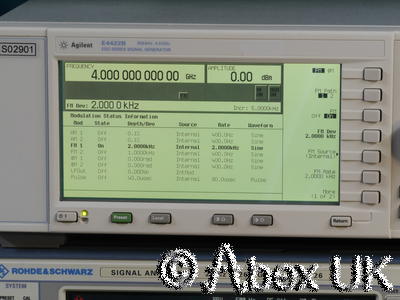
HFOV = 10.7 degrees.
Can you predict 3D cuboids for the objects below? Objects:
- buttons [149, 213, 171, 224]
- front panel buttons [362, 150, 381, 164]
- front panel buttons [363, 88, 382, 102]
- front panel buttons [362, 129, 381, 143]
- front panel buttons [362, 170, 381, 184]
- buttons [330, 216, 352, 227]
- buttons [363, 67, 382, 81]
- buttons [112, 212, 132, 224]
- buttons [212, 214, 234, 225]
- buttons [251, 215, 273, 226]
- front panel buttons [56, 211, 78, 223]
[{"bbox_3d":[-0.025,0.045,1.372,0.013,0.007,0.004,1,10,5],"label":"buttons"},{"bbox_3d":[0.108,0.005,1.335,0.011,0.008,0.004,1,10,4],"label":"front panel buttons"},{"bbox_3d":[0.108,-0.034,1.328,0.011,0.008,0.004,1,10,4],"label":"front panel buttons"},{"bbox_3d":[0.109,-0.009,1.351,0.012,0.008,0.004,1,10,5],"label":"front panel buttons"},{"bbox_3d":[0.109,0.018,1.356,0.012,0.008,0.004,1,10,5],"label":"front panel buttons"},{"bbox_3d":[0.089,0.045,1.343,0.013,0.007,0.004,1,10,4],"label":"buttons"},{"bbox_3d":[0.110,-0.048,1.345,0.012,0.008,0.004,1,10,5],"label":"buttons"},{"bbox_3d":[-0.050,0.043,1.354,0.013,0.007,0.004,1,10,4],"label":"buttons"},{"bbox_3d":[0.015,0.045,1.369,0.013,0.007,0.004,1,10,5],"label":"buttons"},{"bbox_3d":[0.040,0.045,1.347,0.013,0.007,0.004,1,10,4],"label":"buttons"},{"bbox_3d":[-0.085,0.043,1.357,0.013,0.007,0.004,1,10,4],"label":"front panel buttons"}]

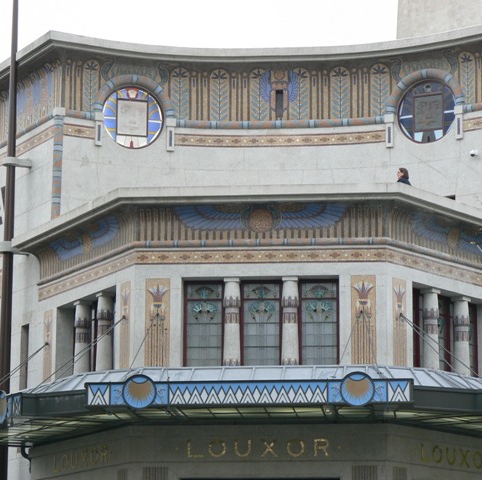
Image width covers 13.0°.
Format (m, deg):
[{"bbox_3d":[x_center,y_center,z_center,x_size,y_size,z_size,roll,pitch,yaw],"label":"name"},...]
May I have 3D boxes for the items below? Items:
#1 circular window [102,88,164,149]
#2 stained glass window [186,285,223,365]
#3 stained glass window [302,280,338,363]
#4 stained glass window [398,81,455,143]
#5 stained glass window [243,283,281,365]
[{"bbox_3d":[-2.593,-2.927,50.363,1.500,1.500,0.200,4,-12,-18],"label":"circular window"},{"bbox_3d":[-0.773,1.826,44.607,0.881,1.877,0.200,-1,-11,4],"label":"stained glass window"},{"bbox_3d":[1.659,1.818,44.418,0.836,1.869,0.200,-1,-11,4],"label":"stained glass window"},{"bbox_3d":[4.378,-3.033,49.743,1.480,1.480,0.200,-6,-12,26],"label":"stained glass window"},{"bbox_3d":[0.450,1.822,44.512,0.860,1.873,0.200,-1,-11,4],"label":"stained glass window"}]

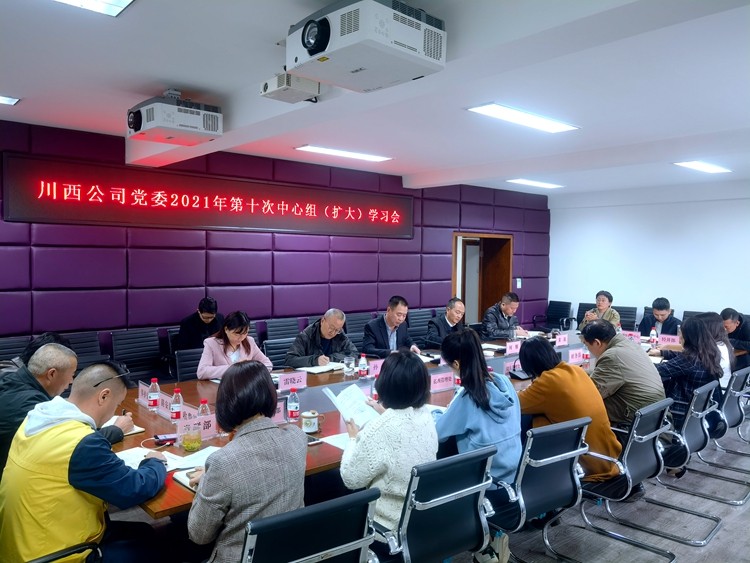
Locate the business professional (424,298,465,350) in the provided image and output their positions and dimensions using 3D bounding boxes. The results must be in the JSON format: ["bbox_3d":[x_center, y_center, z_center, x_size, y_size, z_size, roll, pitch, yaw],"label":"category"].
[{"bbox_3d":[0.795,0.807,6.443,0.560,1.260,0.780,-1,3,-40],"label":"business professional"}]

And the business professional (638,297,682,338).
[{"bbox_3d":[3.340,0.788,6.927,0.780,1.210,0.550,-1,3,-41],"label":"business professional"}]

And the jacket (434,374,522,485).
[{"bbox_3d":[0.558,0.746,3.016,0.480,0.570,0.500,-1,3,-41],"label":"jacket"}]

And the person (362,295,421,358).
[{"bbox_3d":[0.177,0.775,5.590,0.560,1.270,0.780,-1,3,-41],"label":"person"}]

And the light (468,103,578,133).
[{"bbox_3d":[1.252,-1.347,4.810,1.200,0.060,0.300,-1,3,-40],"label":"light"}]

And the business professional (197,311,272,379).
[{"bbox_3d":[-1.073,0.830,4.498,0.540,1.220,0.760,-1,3,-41],"label":"business professional"}]

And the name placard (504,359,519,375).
[{"bbox_3d":[1.117,0.702,4.744,0.210,0.115,0.060,-1,3,-40],"label":"name placard"}]

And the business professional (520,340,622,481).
[{"bbox_3d":[1.161,0.964,3.647,0.500,1.200,0.840,-1,3,-40],"label":"business professional"}]

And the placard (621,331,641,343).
[{"bbox_3d":[2.703,0.608,6.176,0.045,0.108,0.210,-1,3,-41],"label":"placard"}]

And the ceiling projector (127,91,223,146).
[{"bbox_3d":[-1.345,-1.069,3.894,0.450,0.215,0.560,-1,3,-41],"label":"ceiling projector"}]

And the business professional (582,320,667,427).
[{"bbox_3d":[1.694,0.888,4.012,0.560,1.230,0.850,-1,3,-41],"label":"business professional"}]

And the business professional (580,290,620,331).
[{"bbox_3d":[2.870,0.740,7.523,0.780,1.250,0.550,-1,3,-41],"label":"business professional"}]

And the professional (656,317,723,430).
[{"bbox_3d":[2.224,0.867,4.427,0.500,1.230,0.800,-1,3,-41],"label":"professional"}]

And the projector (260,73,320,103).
[{"bbox_3d":[-0.465,-1.061,3.207,0.217,0.086,0.261,-1,3,-41],"label":"projector"}]

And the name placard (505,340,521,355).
[{"bbox_3d":[1.303,0.622,5.484,0.220,0.110,0.060,-1,3,-41],"label":"name placard"}]

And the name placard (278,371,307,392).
[{"bbox_3d":[-0.542,0.664,3.889,0.220,0.108,0.045,-1,3,-41],"label":"name placard"}]

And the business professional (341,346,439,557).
[{"bbox_3d":[0.061,0.953,2.656,0.520,1.270,0.780,-1,3,-40],"label":"business professional"}]

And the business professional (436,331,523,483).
[{"bbox_3d":[0.595,0.940,3.170,0.500,1.270,0.800,-1,3,-40],"label":"business professional"}]

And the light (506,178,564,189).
[{"bbox_3d":[2.377,-1.452,8.620,1.210,0.060,0.287,-1,3,-41],"label":"light"}]

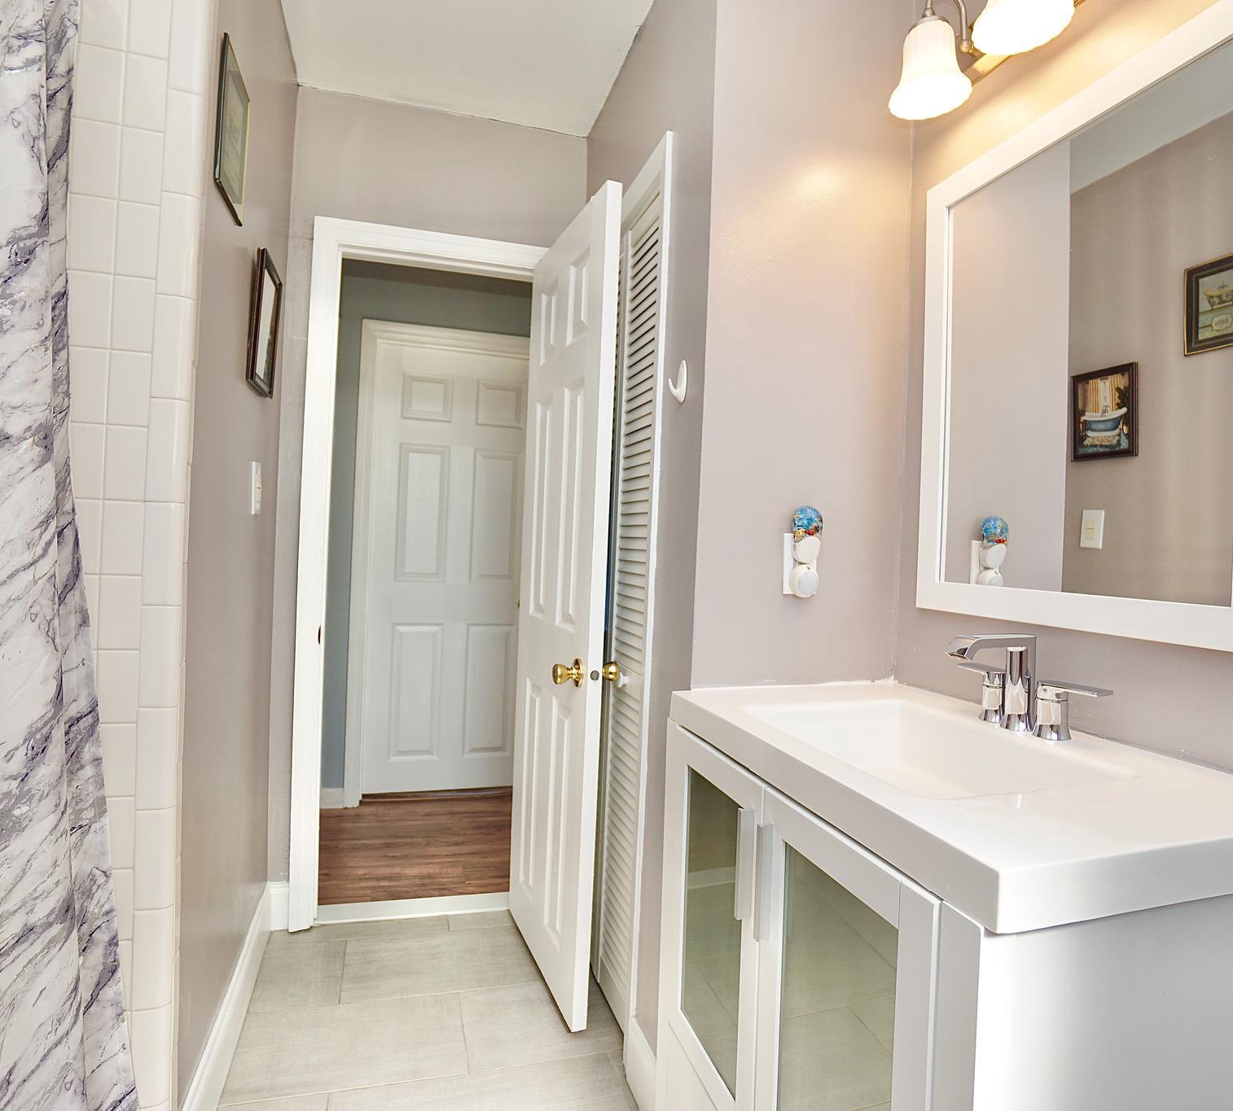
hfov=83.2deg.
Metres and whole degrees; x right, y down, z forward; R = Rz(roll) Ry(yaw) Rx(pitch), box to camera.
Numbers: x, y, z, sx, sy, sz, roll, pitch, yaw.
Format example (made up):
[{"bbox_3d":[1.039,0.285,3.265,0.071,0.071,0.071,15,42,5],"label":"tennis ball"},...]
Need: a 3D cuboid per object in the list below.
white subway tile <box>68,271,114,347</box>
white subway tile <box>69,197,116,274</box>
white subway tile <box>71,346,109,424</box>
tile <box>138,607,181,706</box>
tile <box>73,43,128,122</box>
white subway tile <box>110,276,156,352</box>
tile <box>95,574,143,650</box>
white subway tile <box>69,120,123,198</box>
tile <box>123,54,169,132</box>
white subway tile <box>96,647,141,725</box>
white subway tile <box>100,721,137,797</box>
[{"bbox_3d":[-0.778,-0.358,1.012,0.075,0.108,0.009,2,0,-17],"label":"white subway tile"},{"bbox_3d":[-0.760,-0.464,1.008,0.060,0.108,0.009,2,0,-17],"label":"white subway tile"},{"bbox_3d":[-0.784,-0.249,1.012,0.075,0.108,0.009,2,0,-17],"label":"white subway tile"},{"bbox_3d":[-0.686,0.151,1.048,0.051,0.152,0.009,2,0,-17],"label":"tile"},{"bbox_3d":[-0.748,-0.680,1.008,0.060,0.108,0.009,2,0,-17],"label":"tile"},{"bbox_3d":[-0.711,-0.353,1.025,0.053,0.108,0.009,2,0,-17],"label":"white subway tile"},{"bbox_3d":[-0.732,0.085,1.027,0.052,0.108,0.009,2,0,-17],"label":"tile"},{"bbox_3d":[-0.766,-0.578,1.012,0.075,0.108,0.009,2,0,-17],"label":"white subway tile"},{"bbox_3d":[-0.693,-0.678,1.024,0.053,0.108,0.009,2,0,-17],"label":"tile"},{"bbox_3d":[-0.739,0.194,1.032,0.050,0.108,0.009,2,0,-17],"label":"white subway tile"},{"bbox_3d":[-0.742,0.303,1.033,0.050,0.108,0.009,2,0,-17],"label":"white subway tile"}]

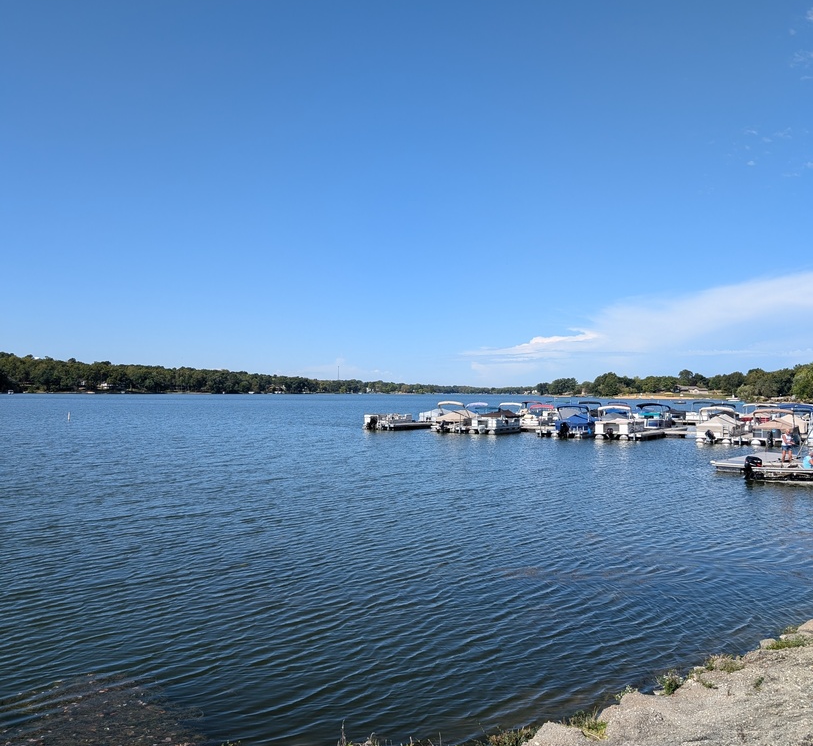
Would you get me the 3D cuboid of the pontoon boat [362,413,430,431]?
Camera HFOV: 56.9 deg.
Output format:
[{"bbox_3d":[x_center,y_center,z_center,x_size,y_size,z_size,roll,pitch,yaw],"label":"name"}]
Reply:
[{"bbox_3d":[-0.870,4.772,74.700,3.800,1.600,7.000,0,-2,30],"label":"pontoon boat"}]

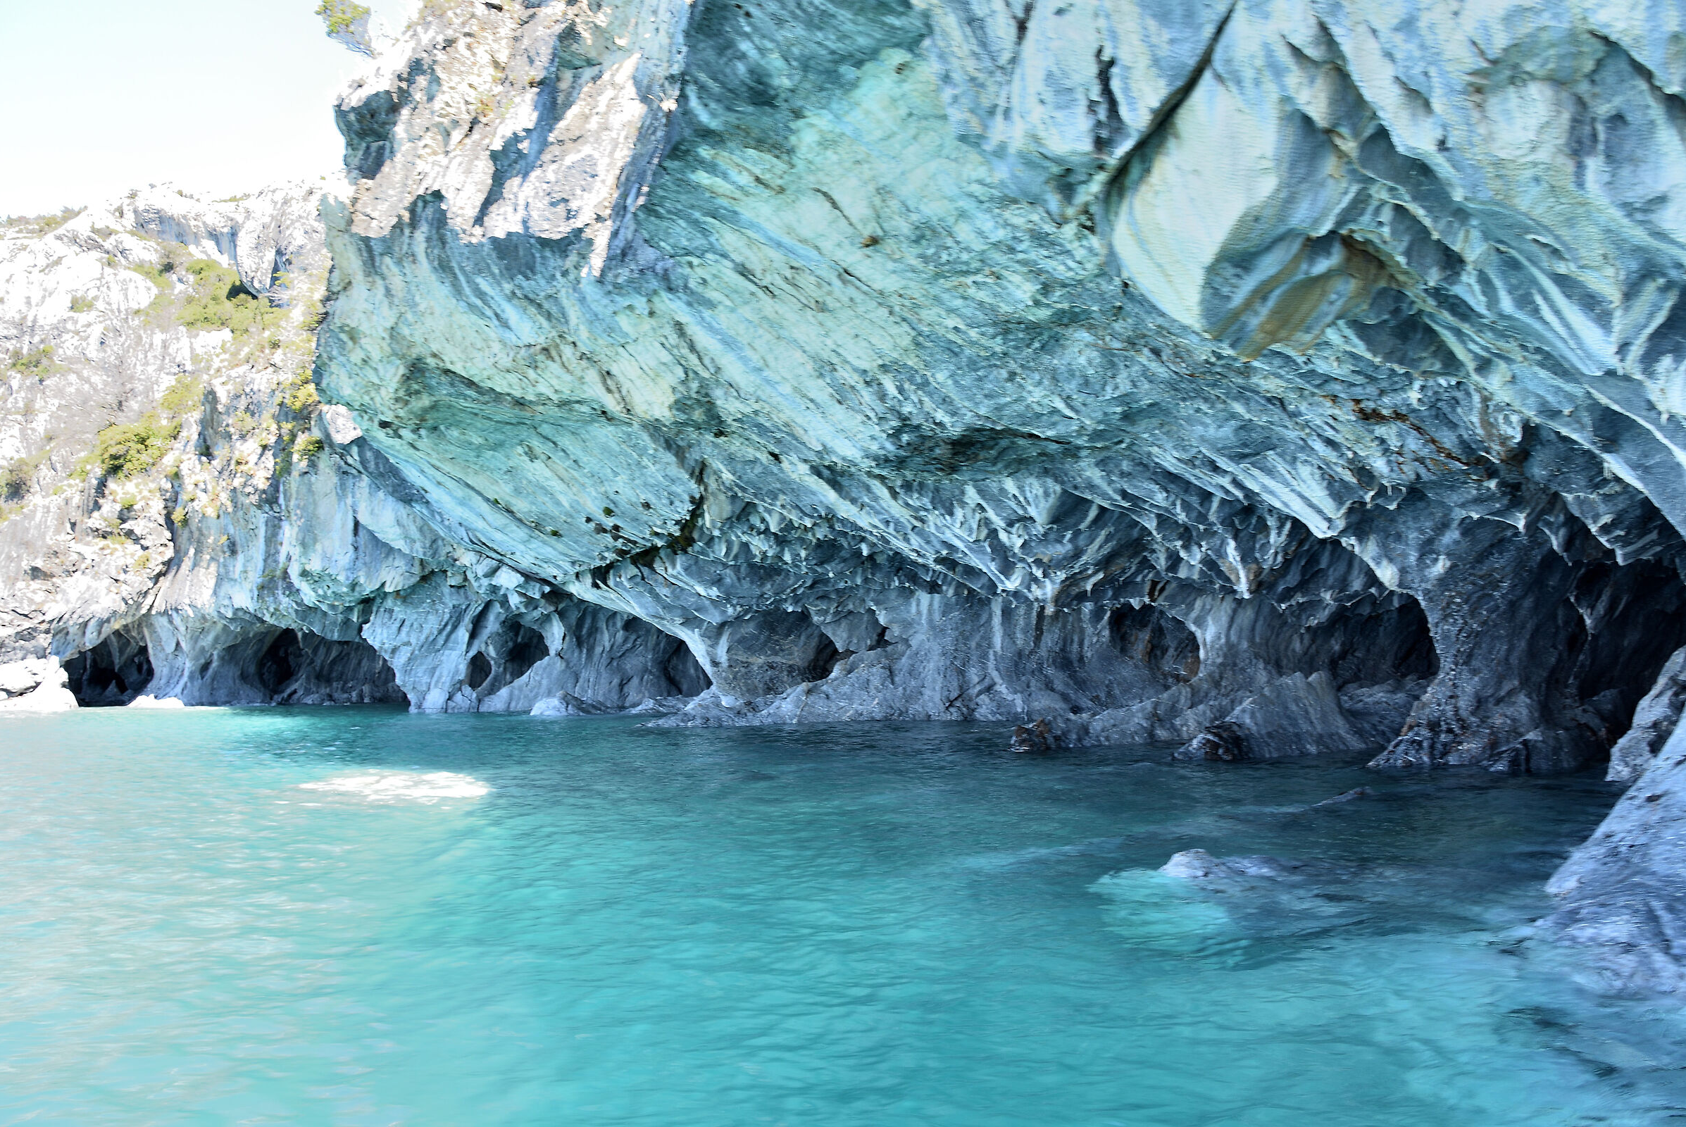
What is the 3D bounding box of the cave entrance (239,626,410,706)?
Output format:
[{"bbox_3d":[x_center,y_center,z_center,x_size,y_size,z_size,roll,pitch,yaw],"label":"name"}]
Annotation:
[{"bbox_3d":[-11.883,2.362,28.880,3.640,1.750,1.900,0,-3,-6],"label":"cave entrance"}]

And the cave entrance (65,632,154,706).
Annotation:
[{"bbox_3d":[-17.259,2.483,29.800,2.020,1.720,1.500,1,-3,-11],"label":"cave entrance"}]

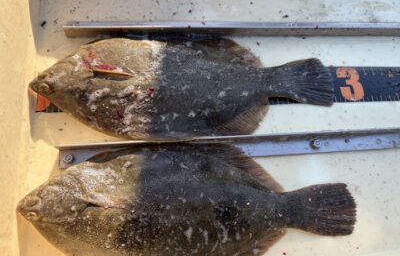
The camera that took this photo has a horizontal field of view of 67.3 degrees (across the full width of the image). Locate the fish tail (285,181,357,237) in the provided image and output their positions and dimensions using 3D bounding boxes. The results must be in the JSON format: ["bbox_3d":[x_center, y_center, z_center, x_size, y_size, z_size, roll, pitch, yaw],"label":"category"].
[{"bbox_3d":[0.110,0.075,0.275,0.070,0.014,0.048,0,77,-8],"label":"fish tail"}]

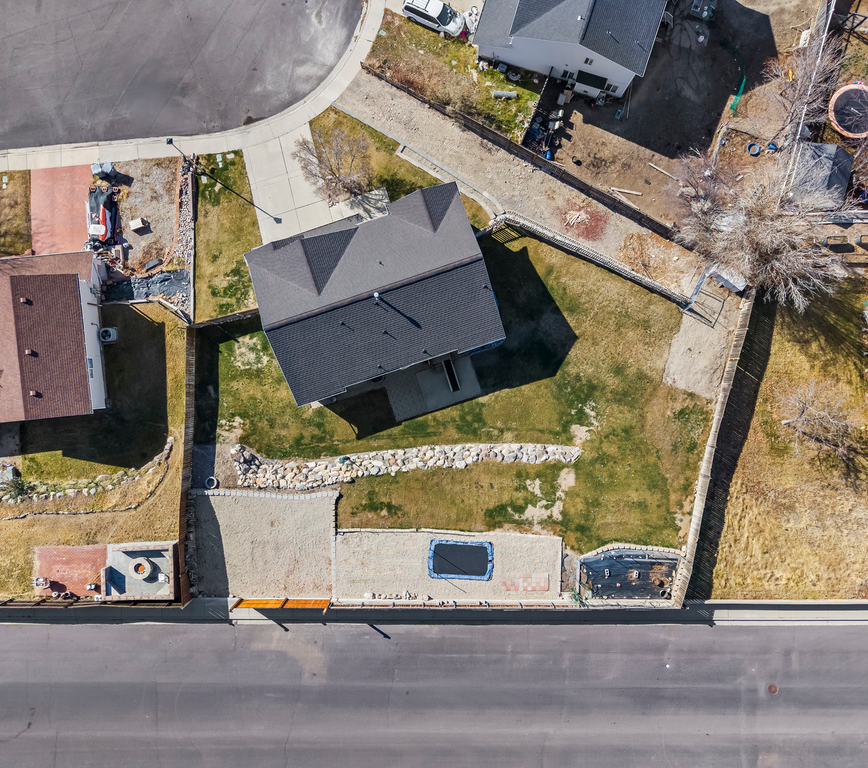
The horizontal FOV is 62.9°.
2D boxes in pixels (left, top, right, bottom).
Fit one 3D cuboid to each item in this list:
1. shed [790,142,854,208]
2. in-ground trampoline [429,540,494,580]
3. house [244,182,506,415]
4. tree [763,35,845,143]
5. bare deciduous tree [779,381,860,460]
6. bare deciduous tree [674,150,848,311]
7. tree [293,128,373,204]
[{"bbox_3d":[27.510,-14.800,50.400,3.800,3.000,3.800,13,90,0],"label":"shed"},{"bbox_3d":[1.970,12.750,51.300,4.600,0.250,2.750,3,90,0],"label":"in-ground trampoline"},{"bbox_3d":[-3.900,-5.970,47.800,14.800,6.700,11.100,-19,90,0],"label":"house"},{"bbox_3d":[25.470,-20.100,48.800,4.600,7.000,5.500,0,90,0],"label":"tree"},{"bbox_3d":[25.400,2.400,48.700,4.900,6.600,5.200,0,90,0],"label":"bare deciduous tree"},{"bbox_3d":[21.900,-10.200,47.800,9.800,8.500,10.000,0,90,0],"label":"bare deciduous tree"},{"bbox_3d":[-6.880,-14.820,48.600,5.000,5.400,4.800,0,90,0],"label":"tree"}]

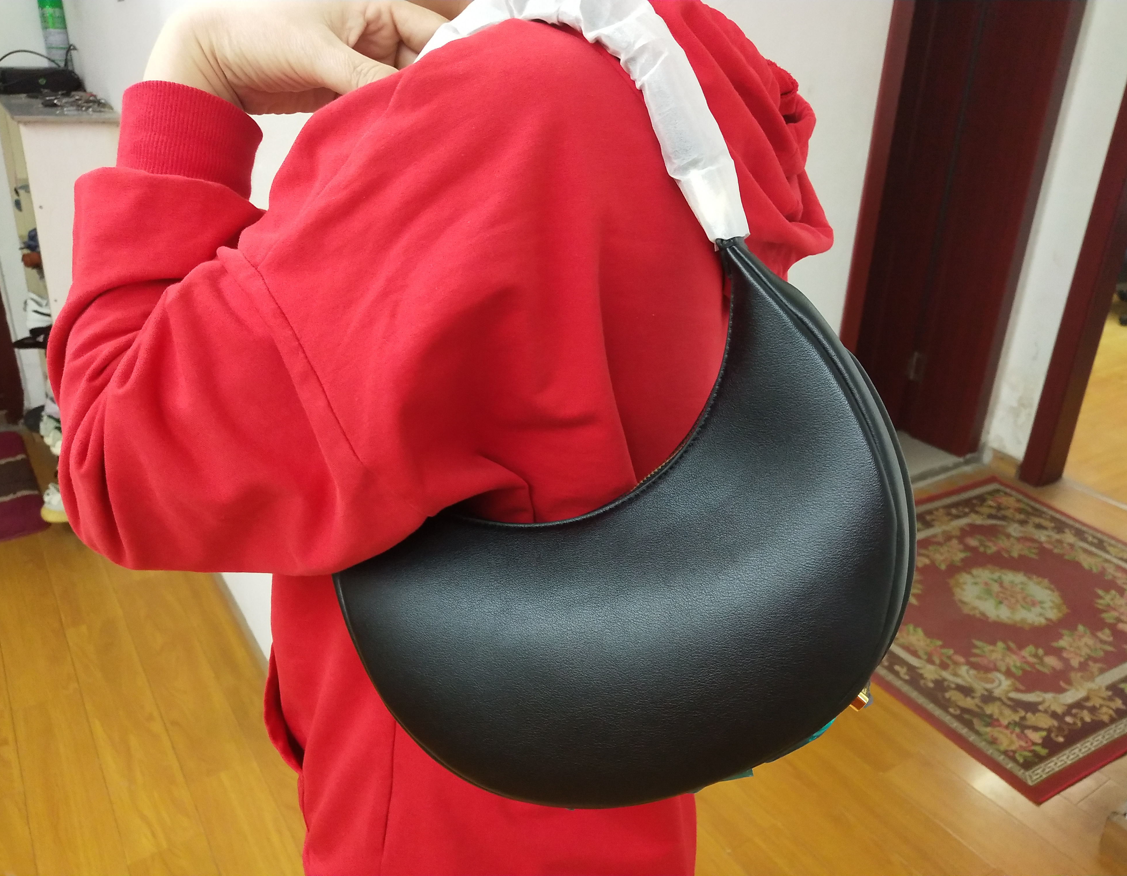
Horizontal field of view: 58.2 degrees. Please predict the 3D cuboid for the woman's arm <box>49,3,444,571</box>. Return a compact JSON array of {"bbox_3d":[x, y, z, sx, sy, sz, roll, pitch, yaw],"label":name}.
[{"bbox_3d":[-0.175,-0.083,0.560,0.220,0.295,0.195,2,26,-1],"label":"woman's arm"}]

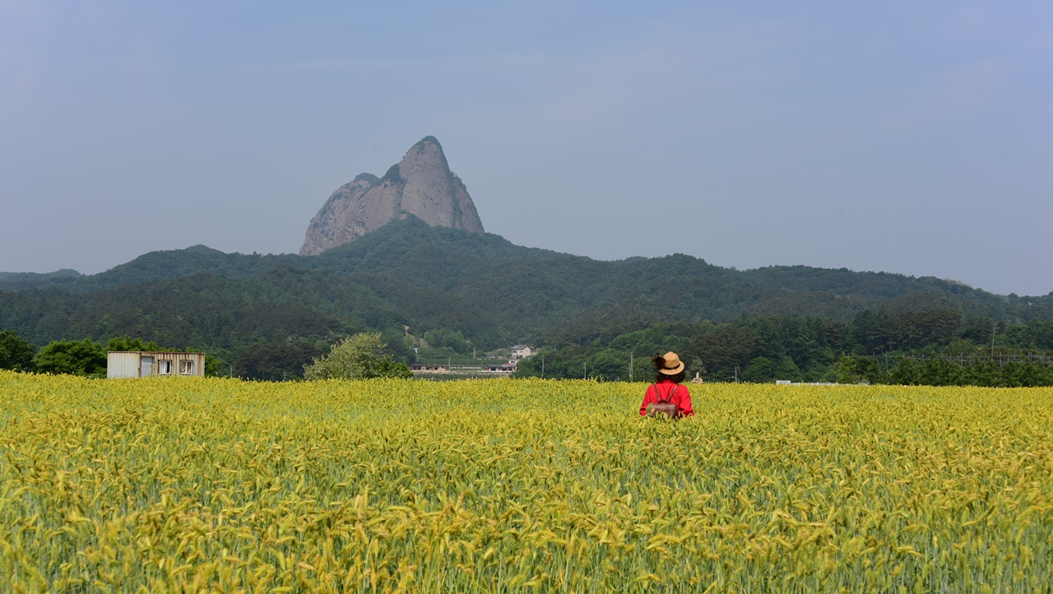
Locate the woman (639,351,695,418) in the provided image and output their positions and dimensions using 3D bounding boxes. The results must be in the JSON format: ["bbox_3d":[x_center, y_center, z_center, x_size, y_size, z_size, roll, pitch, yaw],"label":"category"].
[{"bbox_3d":[1.494,1.415,13.752,0.570,1.660,0.360,0,-3,10],"label":"woman"}]

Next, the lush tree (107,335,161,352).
[{"bbox_3d":[-28.626,4.656,94.000,4.300,4.200,4.000,2,-3,-17],"label":"lush tree"}]

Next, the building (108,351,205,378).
[{"bbox_3d":[-24.051,4.908,83.868,2.700,2.600,6.000,-1,-4,26],"label":"building"}]

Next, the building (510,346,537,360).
[{"bbox_3d":[-1.380,31.520,720.000,9.500,7.800,8.000,-2,-4,38],"label":"building"}]

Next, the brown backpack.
[{"bbox_3d":[1.430,1.121,13.600,0.330,0.400,0.180,0,-3,10],"label":"brown backpack"}]

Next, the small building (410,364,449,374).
[{"bbox_3d":[-48.811,36.183,650.000,19.500,4.000,8.000,1,-3,2],"label":"small building"}]

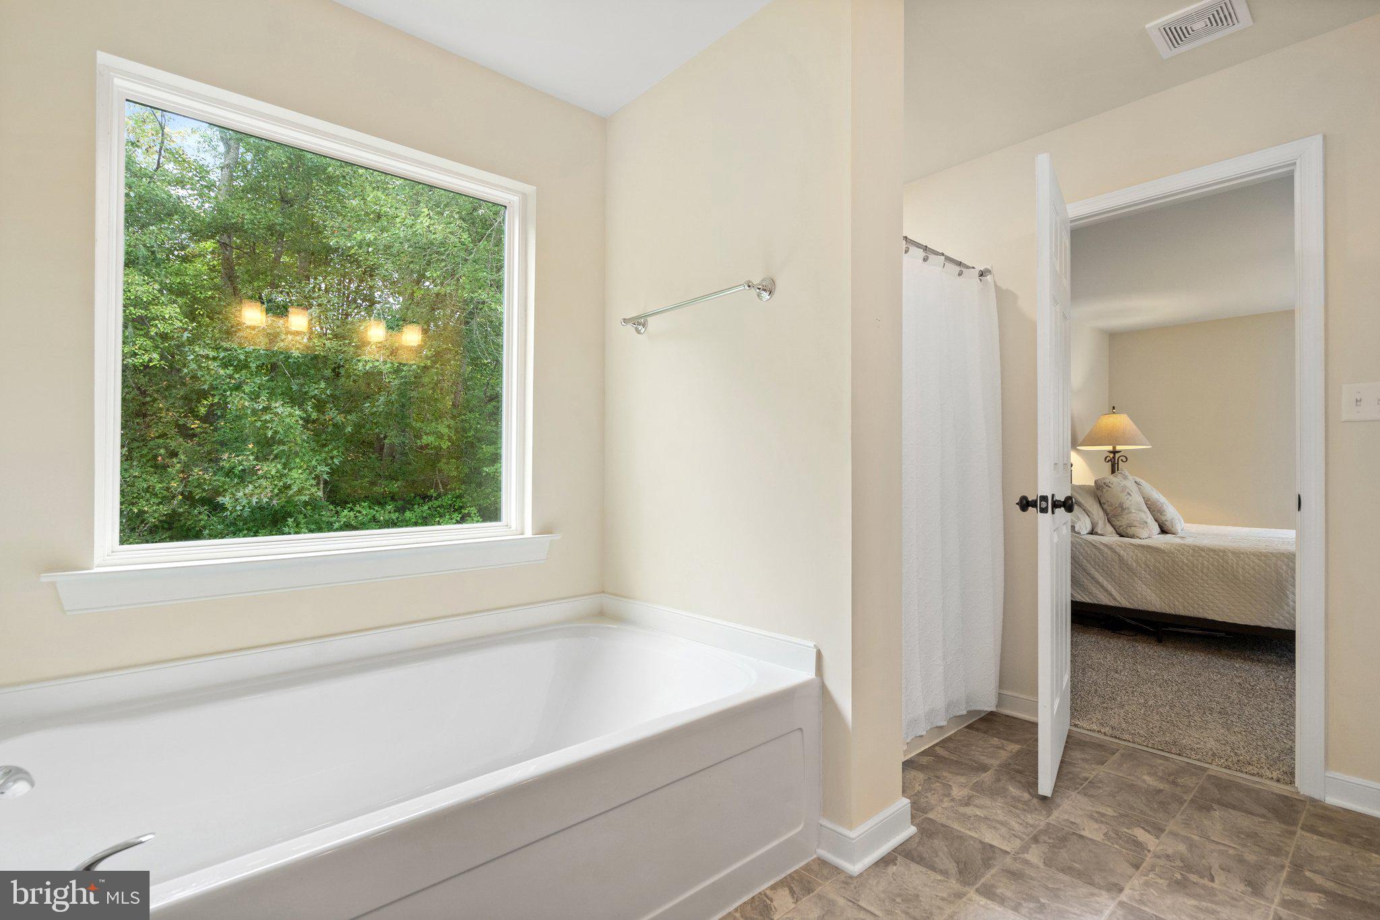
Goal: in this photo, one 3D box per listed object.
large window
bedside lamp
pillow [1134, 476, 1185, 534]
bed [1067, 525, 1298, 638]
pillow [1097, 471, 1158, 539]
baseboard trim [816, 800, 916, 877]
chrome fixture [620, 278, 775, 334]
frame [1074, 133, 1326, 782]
[{"bbox_3d":[-1.027,-0.365,1.884,1.142,1.257,0.100,1,-1,-40],"label":"large window"},{"bbox_3d":[3.489,-0.034,5.048,0.595,0.820,0.595,1,-1,-44],"label":"bedside lamp"},{"bbox_3d":[3.239,0.314,4.250,0.440,0.430,0.160,1,-31,-44],"label":"pillow"},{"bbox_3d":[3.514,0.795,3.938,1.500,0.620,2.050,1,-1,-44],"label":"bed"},{"bbox_3d":[2.837,0.294,3.980,0.440,0.430,0.160,1,-31,-44],"label":"pillow"},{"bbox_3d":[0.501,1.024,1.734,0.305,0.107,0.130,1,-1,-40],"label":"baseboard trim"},{"bbox_3d":[0.007,-0.501,2.018,0.080,0.070,0.669,1,-1,-43],"label":"chrome fixture"},{"bbox_3d":[1.803,0.029,2.288,0.130,2.115,0.780,1,-1,-43],"label":"frame"}]

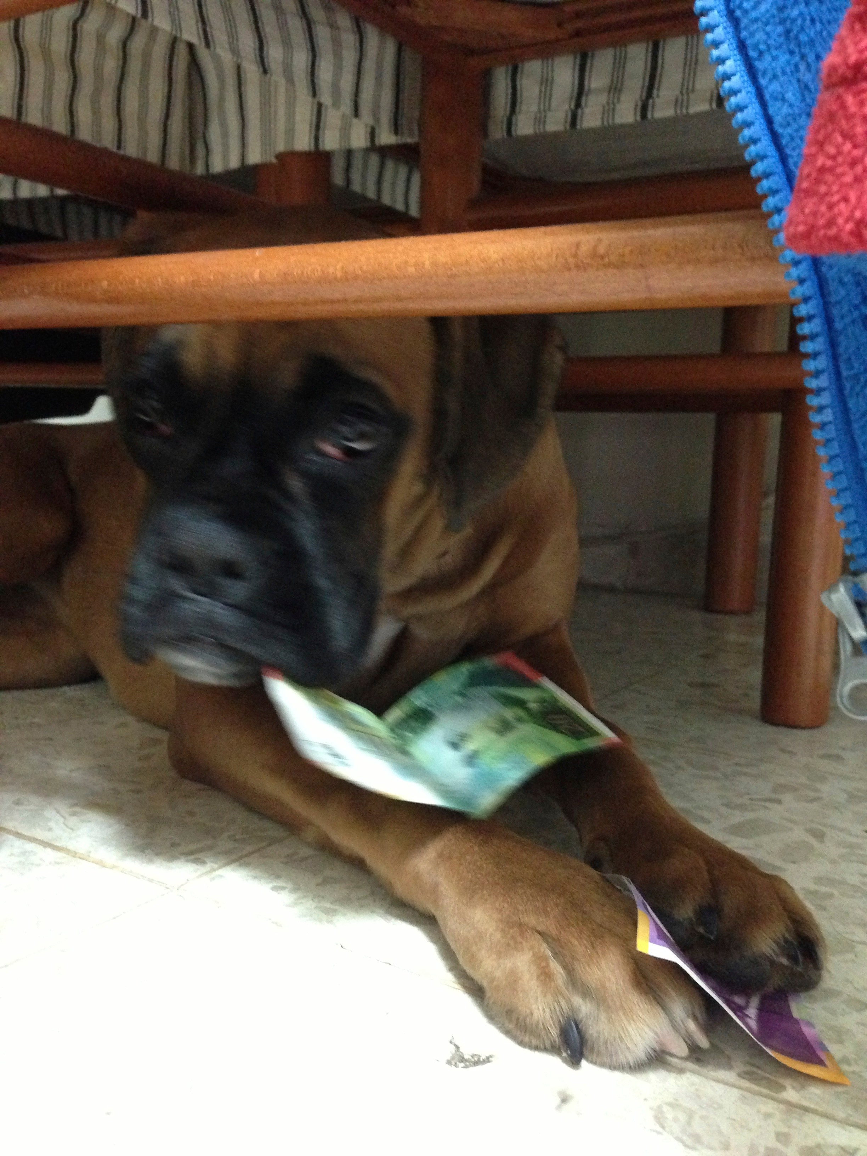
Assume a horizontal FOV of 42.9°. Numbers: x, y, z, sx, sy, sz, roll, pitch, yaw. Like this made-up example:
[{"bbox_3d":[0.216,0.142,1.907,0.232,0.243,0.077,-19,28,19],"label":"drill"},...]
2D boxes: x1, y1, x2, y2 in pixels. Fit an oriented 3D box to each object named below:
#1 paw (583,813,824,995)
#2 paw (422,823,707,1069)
[{"bbox_3d":[0.098,0.115,0.411,0.062,0.043,0.116,-1,8,-20],"label":"paw"},{"bbox_3d":[0.039,0.117,0.373,0.064,0.045,0.128,-1,8,-23],"label":"paw"}]

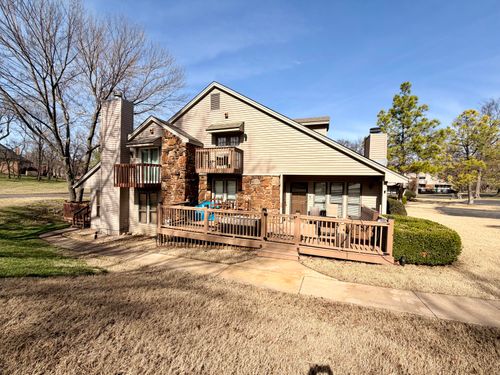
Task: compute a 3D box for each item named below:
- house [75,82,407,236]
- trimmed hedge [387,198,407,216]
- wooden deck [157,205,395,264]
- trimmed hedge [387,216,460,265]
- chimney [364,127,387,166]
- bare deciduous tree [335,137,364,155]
[{"bbox_3d":[-0.546,-1.456,14.305,16.643,7.665,12.075,2,2,20],"label":"house"},{"bbox_3d":[7.429,1.314,10.791,1.418,1.512,1.575,2,2,20],"label":"trimmed hedge"},{"bbox_3d":[0.419,1.634,8.084,8.484,1.806,2.856,2,2,20],"label":"wooden deck"},{"bbox_3d":[5.292,1.601,6.545,1.680,1.092,2.310,2,2,20],"label":"trimmed hedge"},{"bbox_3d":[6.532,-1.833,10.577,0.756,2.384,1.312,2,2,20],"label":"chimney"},{"bbox_3d":[18.969,-3.991,38.154,8.000,11.193,8.000,2,2,20],"label":"bare deciduous tree"}]

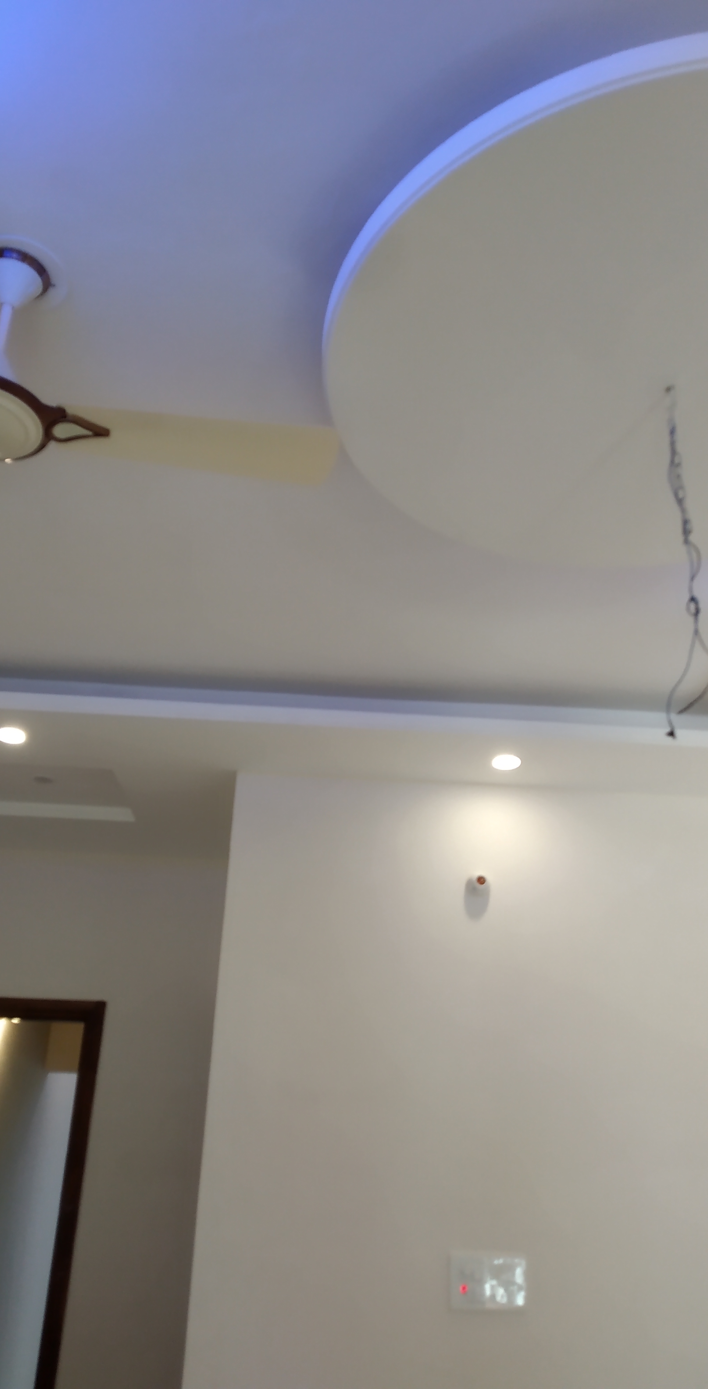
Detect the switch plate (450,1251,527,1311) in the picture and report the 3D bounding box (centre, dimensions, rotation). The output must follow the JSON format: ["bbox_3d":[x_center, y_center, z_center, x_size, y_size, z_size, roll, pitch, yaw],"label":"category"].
[{"bbox_3d":[0.406,1.759,3.127,0.222,0.147,0.020,3,-25,-2],"label":"switch plate"}]

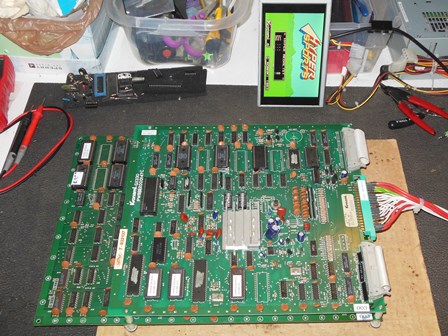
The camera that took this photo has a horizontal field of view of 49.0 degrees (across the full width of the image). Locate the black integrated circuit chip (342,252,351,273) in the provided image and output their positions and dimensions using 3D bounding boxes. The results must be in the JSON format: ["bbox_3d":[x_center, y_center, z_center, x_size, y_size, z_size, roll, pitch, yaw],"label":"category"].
[{"bbox_3d":[0.146,0.114,0.592,0.007,0.004,0.024,-1,55,1],"label":"black integrated circuit chip"}]

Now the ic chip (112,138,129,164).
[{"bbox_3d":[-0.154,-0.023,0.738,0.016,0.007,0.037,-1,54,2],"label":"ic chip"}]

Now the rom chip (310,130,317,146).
[{"bbox_3d":[0.128,-0.042,0.704,0.007,0.004,0.025,-1,55,2],"label":"rom chip"}]

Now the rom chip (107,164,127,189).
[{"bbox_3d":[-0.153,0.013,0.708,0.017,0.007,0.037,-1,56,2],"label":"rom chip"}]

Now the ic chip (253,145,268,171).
[{"bbox_3d":[0.049,-0.013,0.687,0.016,0.008,0.038,0,56,1],"label":"ic chip"}]

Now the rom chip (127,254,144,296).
[{"bbox_3d":[-0.107,0.130,0.599,0.015,0.005,0.052,-1,56,2],"label":"rom chip"}]

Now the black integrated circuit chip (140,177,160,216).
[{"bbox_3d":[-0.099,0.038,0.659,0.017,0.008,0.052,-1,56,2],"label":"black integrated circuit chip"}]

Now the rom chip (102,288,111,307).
[{"bbox_3d":[-0.141,0.158,0.594,0.007,0.004,0.020,-1,55,1],"label":"rom chip"}]

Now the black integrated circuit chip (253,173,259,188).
[{"bbox_3d":[0.043,0.018,0.670,0.008,0.004,0.020,-1,56,2],"label":"black integrated circuit chip"}]

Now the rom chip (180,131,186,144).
[{"bbox_3d":[-0.061,-0.042,0.712,0.007,0.004,0.020,0,56,1],"label":"rom chip"}]

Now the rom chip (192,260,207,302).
[{"bbox_3d":[-0.029,0.134,0.583,0.015,0.005,0.052,-1,55,1],"label":"rom chip"}]

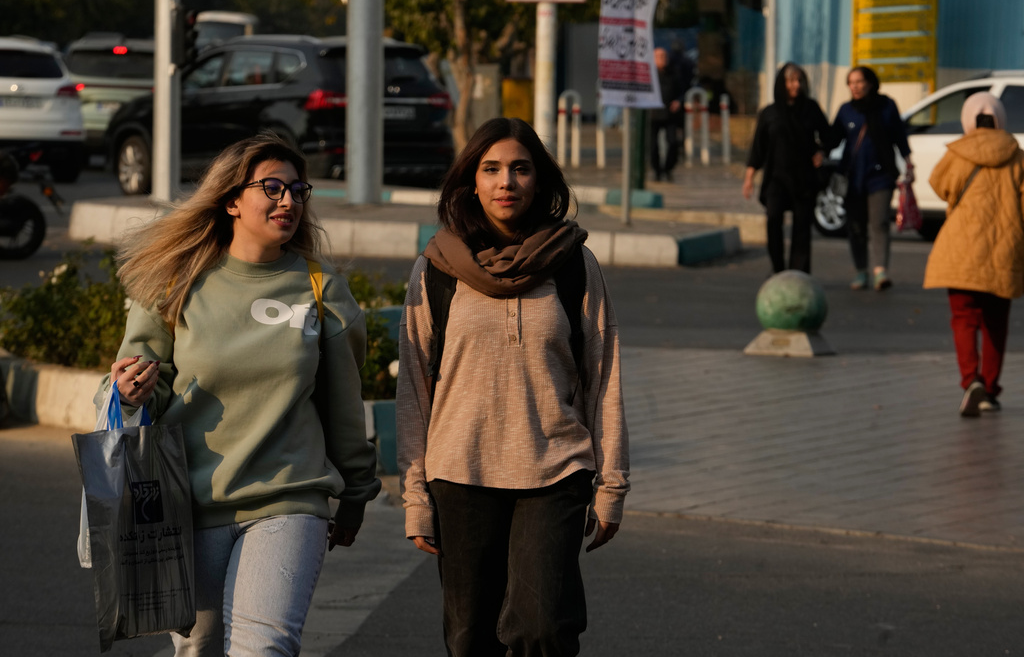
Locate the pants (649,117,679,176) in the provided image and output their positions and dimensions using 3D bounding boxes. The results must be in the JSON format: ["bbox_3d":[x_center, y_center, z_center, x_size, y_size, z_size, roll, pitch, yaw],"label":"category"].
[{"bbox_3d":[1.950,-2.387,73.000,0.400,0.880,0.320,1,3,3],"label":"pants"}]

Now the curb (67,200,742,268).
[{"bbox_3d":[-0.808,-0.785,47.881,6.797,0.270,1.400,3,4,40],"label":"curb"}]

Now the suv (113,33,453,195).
[{"bbox_3d":[-2.530,-2.263,60.966,1.860,1.746,4.700,-1,4,-35],"label":"suv"}]

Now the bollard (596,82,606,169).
[{"bbox_3d":[1.219,-2.765,77.500,0.120,1.150,0.120,1,3,0],"label":"bollard"}]

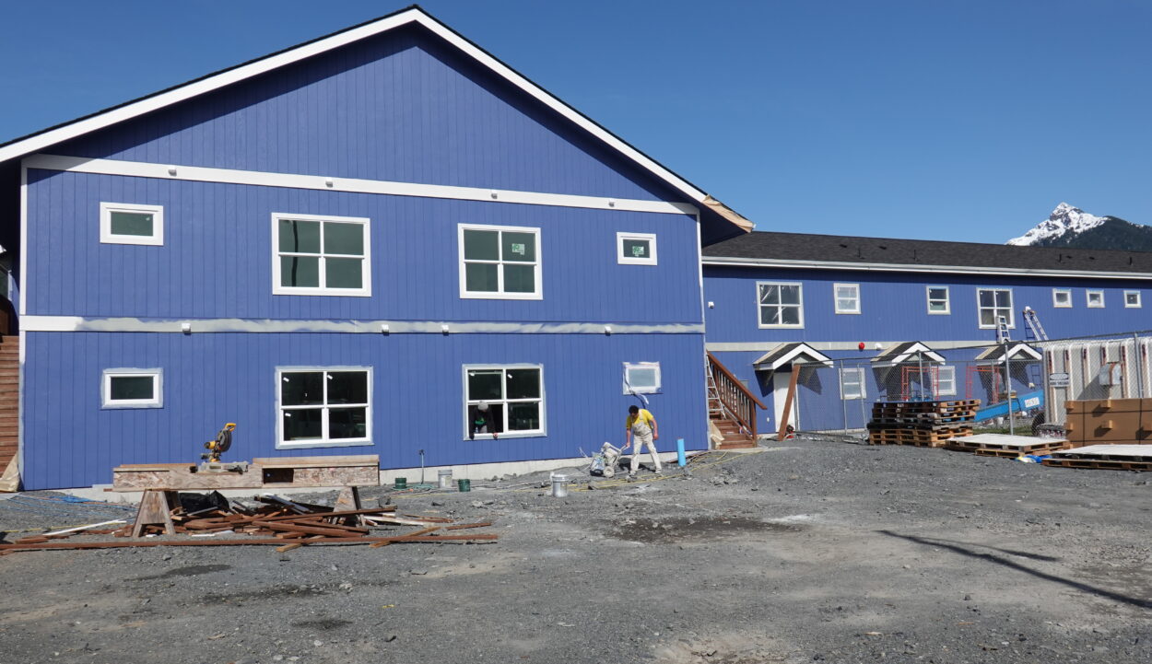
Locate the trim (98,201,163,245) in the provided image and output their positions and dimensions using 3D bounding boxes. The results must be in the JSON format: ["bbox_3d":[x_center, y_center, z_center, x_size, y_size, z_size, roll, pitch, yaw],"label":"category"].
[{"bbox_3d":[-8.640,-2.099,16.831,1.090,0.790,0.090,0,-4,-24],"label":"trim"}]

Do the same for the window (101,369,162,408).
[{"bbox_3d":[-8.539,1.091,16.641,1.090,0.790,0.090,0,-4,-24],"label":"window"}]

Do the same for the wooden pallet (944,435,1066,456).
[{"bbox_3d":[9.807,2.606,19.742,1.220,0.250,2.440,0,-4,-17],"label":"wooden pallet"}]

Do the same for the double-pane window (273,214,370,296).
[{"bbox_3d":[-5.345,-1.612,18.241,2.000,1.700,0.090,0,-4,-24],"label":"double-pane window"}]

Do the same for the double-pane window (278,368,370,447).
[{"bbox_3d":[-5.172,1.553,17.879,1.826,1.507,0.090,0,-5,-25],"label":"double-pane window"}]

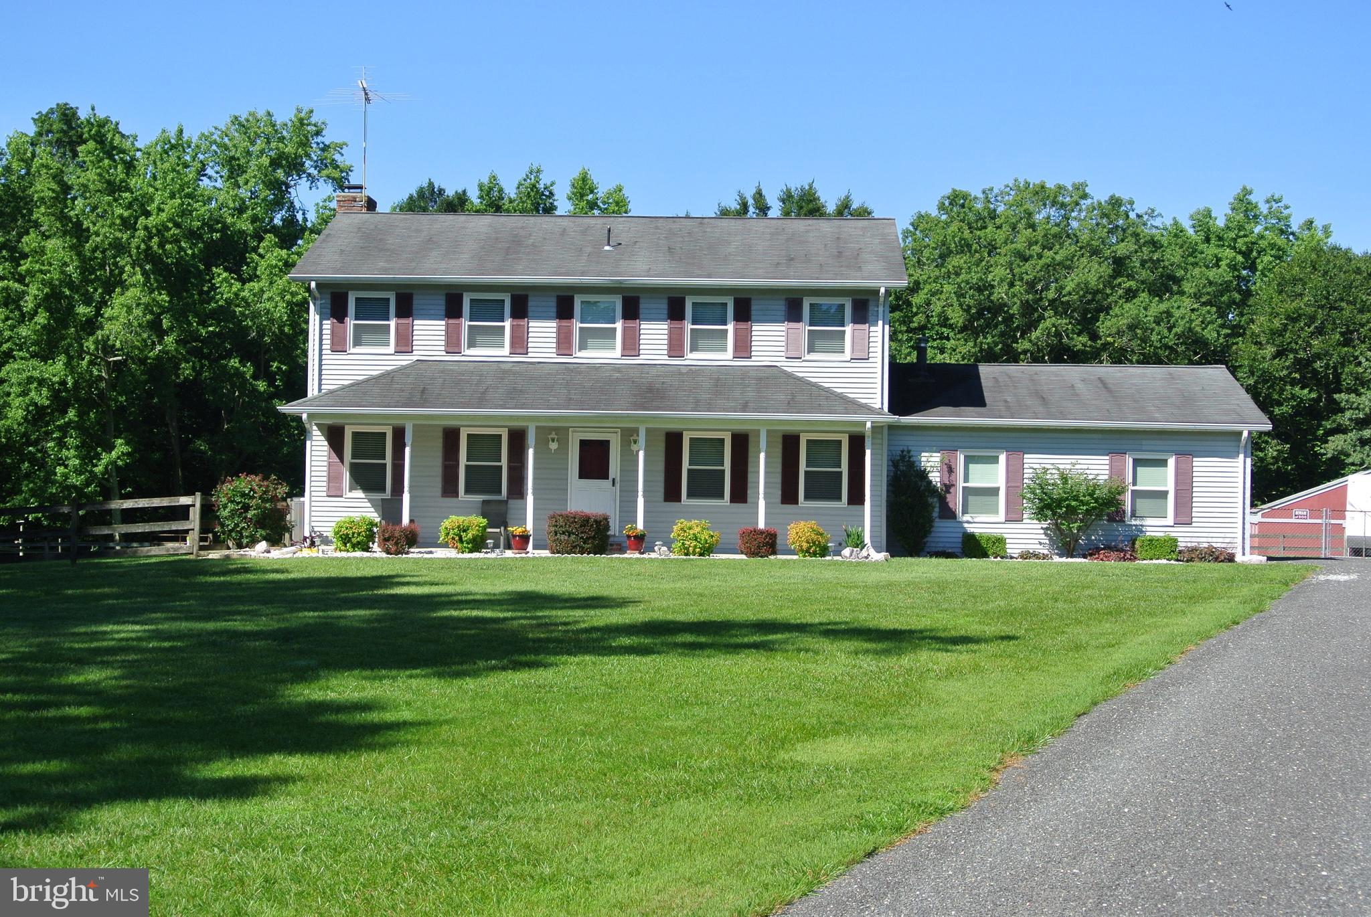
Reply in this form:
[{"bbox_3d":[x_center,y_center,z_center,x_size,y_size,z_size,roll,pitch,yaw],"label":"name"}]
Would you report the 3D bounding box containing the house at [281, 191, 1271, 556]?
[{"bbox_3d":[1.885,-1.783,41.888,19.650,7.600,10.160,1,-2,3],"label":"house"}]

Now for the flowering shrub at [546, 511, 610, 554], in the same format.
[{"bbox_3d":[-2.027,1.400,36.800,1.200,0.860,1.000,1,-2,3],"label":"flowering shrub"}]

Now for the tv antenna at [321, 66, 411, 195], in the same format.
[{"bbox_3d":[-7.199,-7.302,43.637,2.200,3.050,1.800,1,-2,0],"label":"tv antenna"}]

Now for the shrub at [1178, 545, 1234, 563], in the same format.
[{"bbox_3d":[10.176,1.861,37.934,1.100,0.370,0.750,1,-2,3],"label":"shrub"}]

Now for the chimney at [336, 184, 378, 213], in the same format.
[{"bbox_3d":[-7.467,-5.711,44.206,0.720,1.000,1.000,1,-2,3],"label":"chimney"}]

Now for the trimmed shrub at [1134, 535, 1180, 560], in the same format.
[{"bbox_3d":[9.206,1.743,37.981,0.880,0.500,0.680,1,-2,3],"label":"trimmed shrub"}]

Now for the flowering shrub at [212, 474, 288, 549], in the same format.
[{"bbox_3d":[-8.851,1.061,39.674,1.550,1.500,1.500,1,-2,3],"label":"flowering shrub"}]

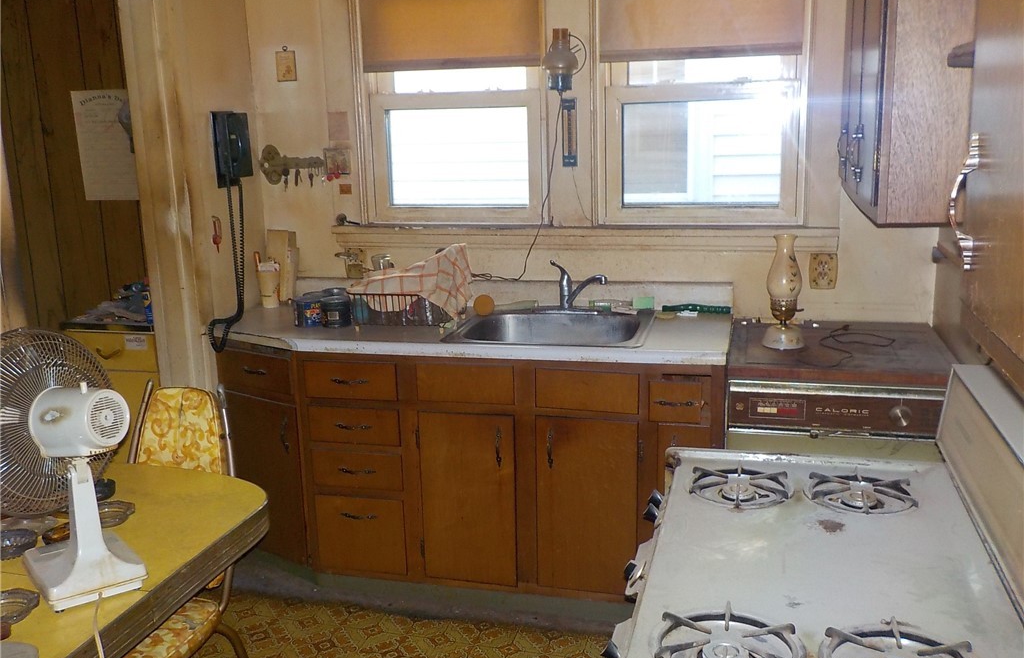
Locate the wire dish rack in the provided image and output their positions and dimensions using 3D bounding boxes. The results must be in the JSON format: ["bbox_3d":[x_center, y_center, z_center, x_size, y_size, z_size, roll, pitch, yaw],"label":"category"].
[{"bbox_3d":[-0.352,-0.080,3.112,0.350,0.123,0.300,2,13,16],"label":"wire dish rack"}]

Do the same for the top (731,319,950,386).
[{"bbox_3d":[0.995,0.069,2.725,0.620,0.037,0.640,2,13,16],"label":"top"}]

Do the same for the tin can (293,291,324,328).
[{"bbox_3d":[-0.731,-0.071,3.191,0.106,0.100,0.106,2,13,16],"label":"tin can"}]

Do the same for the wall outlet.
[{"bbox_3d":[1.055,-0.193,3.005,0.098,0.118,0.012,2,13,16],"label":"wall outlet"}]

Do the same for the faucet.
[{"bbox_3d":[0.236,-0.149,3.144,0.060,0.185,0.240,-13,17,-41],"label":"faucet"}]

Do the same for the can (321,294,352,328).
[{"bbox_3d":[-0.623,-0.065,3.151,0.106,0.100,0.106,2,13,16],"label":"can"}]

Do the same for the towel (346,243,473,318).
[{"bbox_3d":[-0.348,-0.171,3.079,0.390,0.240,0.260,2,13,16],"label":"towel"}]

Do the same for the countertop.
[{"bbox_3d":[-0.158,0.004,3.091,1.780,0.040,0.590,2,13,16],"label":"countertop"}]

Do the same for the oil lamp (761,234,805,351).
[{"bbox_3d":[0.838,-0.121,2.748,0.130,0.338,0.130,2,13,16],"label":"oil lamp"}]

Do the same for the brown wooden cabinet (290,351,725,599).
[{"bbox_3d":[0.033,0.425,3.129,1.410,0.810,0.560,2,13,16],"label":"brown wooden cabinet"}]

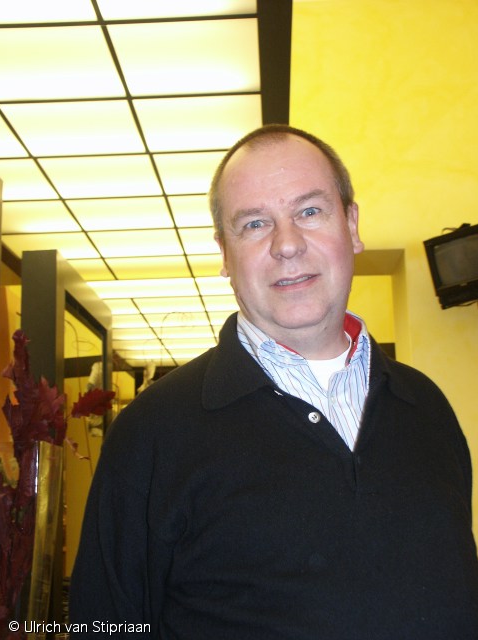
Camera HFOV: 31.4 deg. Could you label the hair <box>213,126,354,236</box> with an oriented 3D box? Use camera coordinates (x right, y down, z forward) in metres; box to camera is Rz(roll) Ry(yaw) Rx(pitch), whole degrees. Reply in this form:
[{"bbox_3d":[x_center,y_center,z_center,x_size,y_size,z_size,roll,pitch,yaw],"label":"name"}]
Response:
[{"bbox_3d":[0.050,-0.151,1.030,0.172,0.165,0.175,-12,2,9],"label":"hair"}]

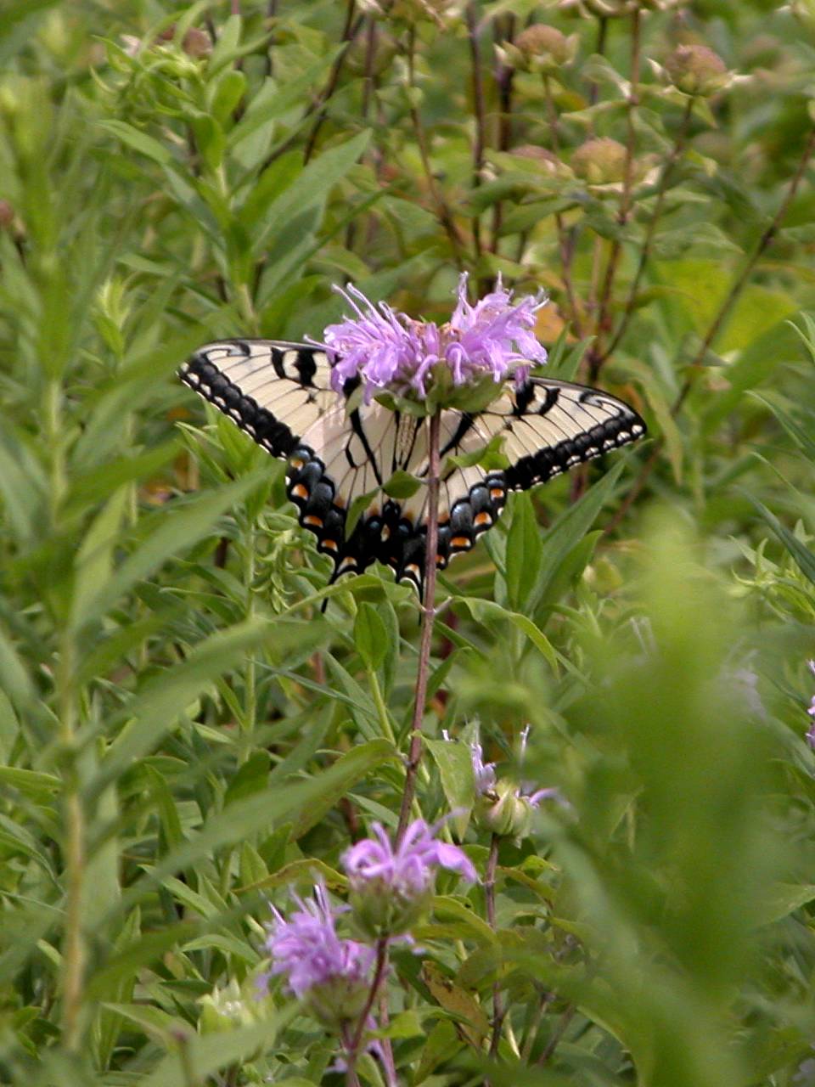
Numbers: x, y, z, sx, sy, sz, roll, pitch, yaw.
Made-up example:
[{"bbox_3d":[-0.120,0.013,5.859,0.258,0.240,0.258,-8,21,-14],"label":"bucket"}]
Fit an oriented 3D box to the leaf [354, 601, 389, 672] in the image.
[{"bbox_3d":[-0.008,0.020,1.880,0.008,0.015,0.004,0,9,0],"label":"leaf"}]

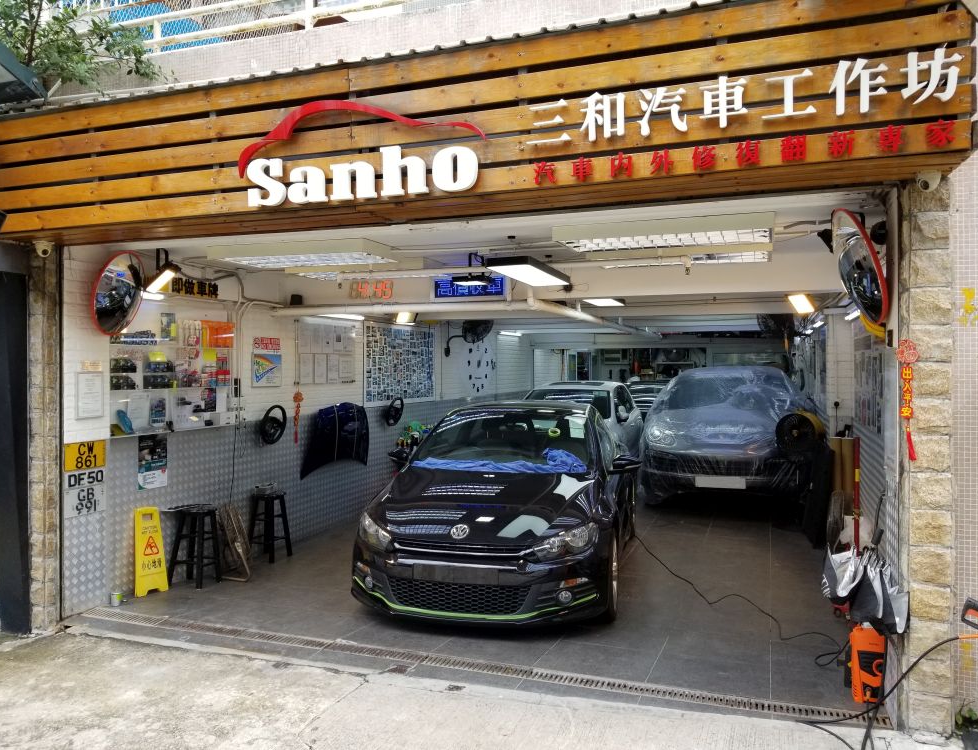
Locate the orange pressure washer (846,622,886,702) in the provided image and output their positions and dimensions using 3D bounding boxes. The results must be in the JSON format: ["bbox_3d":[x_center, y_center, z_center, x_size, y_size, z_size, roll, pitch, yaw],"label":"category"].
[{"bbox_3d":[1.908,1.427,3.814,0.180,0.390,0.200,0,1,17],"label":"orange pressure washer"}]

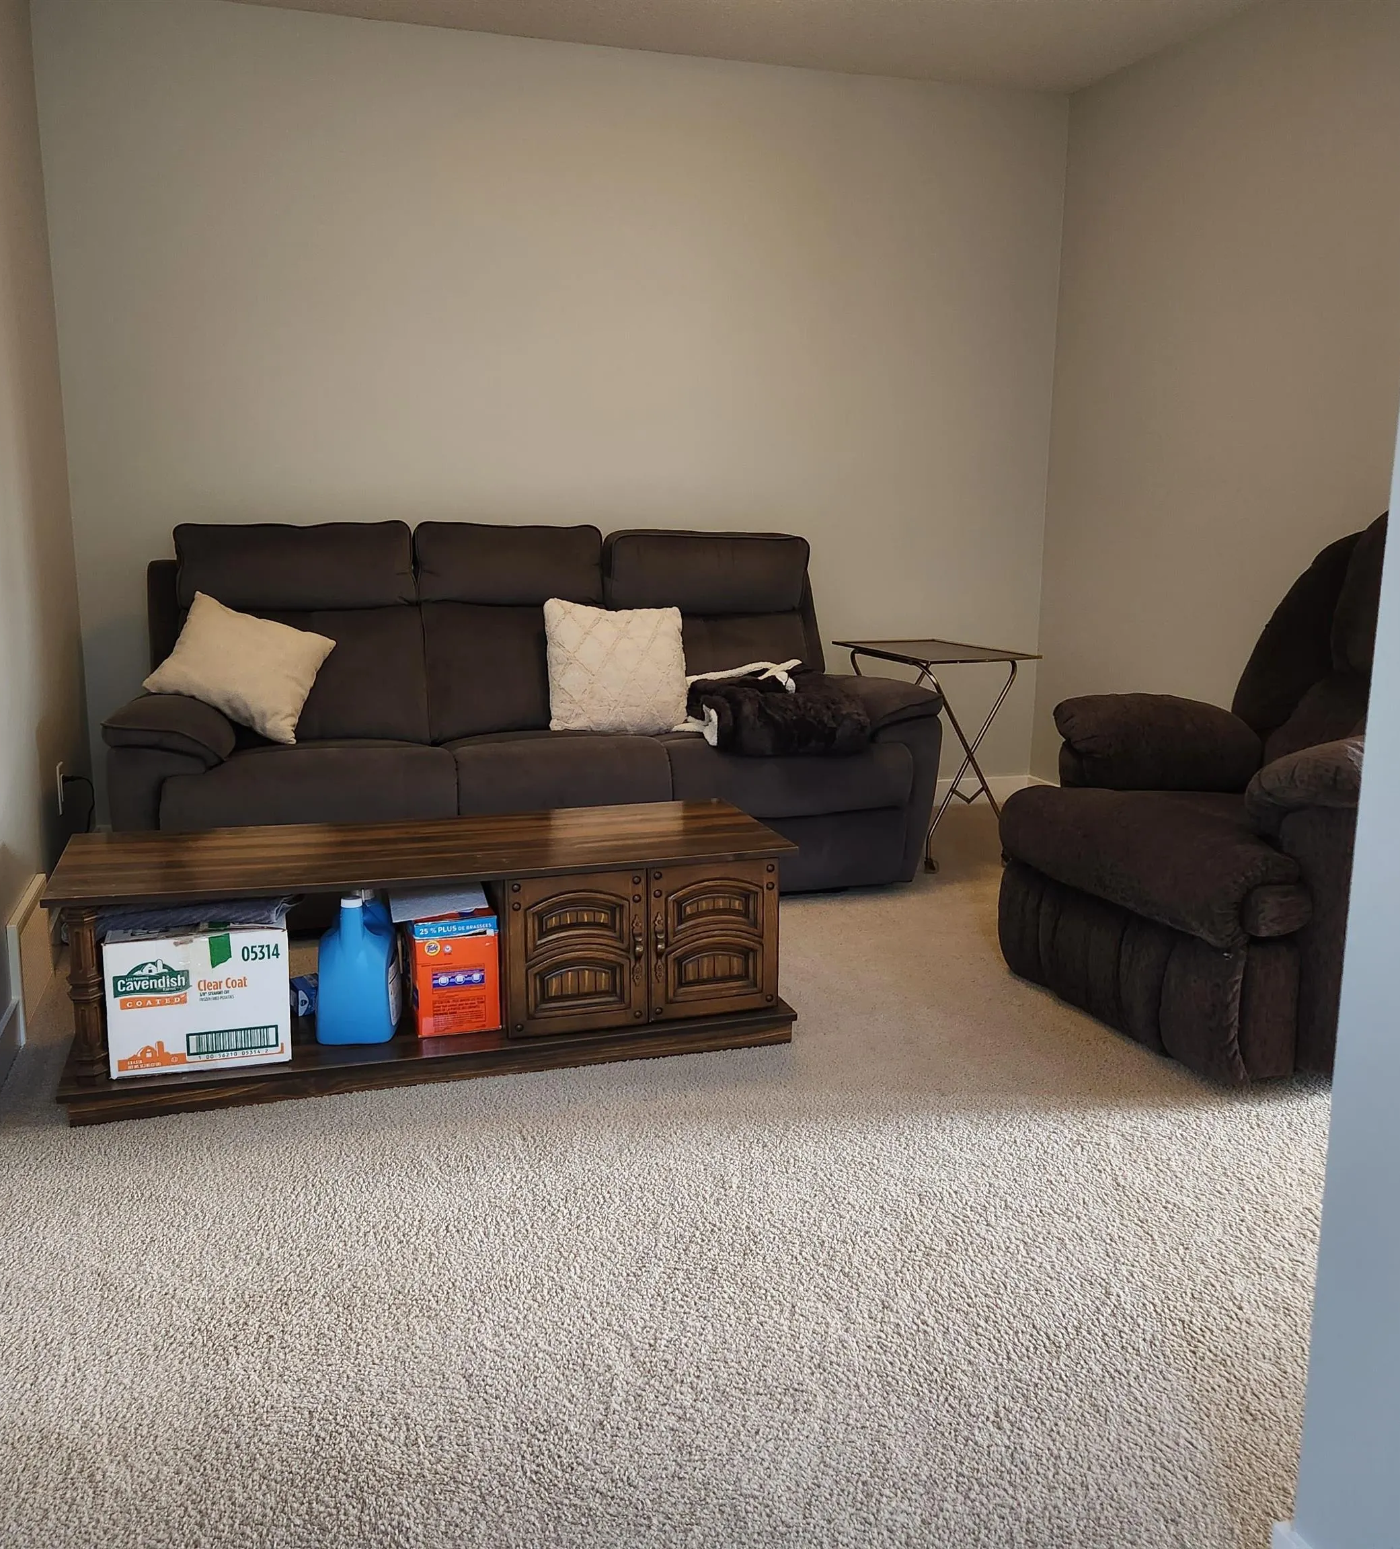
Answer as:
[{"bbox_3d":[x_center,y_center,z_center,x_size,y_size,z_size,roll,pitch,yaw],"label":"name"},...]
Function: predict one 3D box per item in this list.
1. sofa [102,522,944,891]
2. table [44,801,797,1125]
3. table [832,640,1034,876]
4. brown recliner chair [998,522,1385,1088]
[{"bbox_3d":[-0.471,-0.195,3.908,2.190,1.010,0.940,-3,11,-17],"label":"sofa"},{"bbox_3d":[-0.526,0.331,2.755,1.355,0.405,0.500,-3,11,-17],"label":"table"},{"bbox_3d":[0.724,-0.074,4.315,0.400,0.638,0.610,-3,11,-17],"label":"table"},{"bbox_3d":[1.217,-0.025,2.868,0.965,1.055,0.900,-4,11,-21],"label":"brown recliner chair"}]

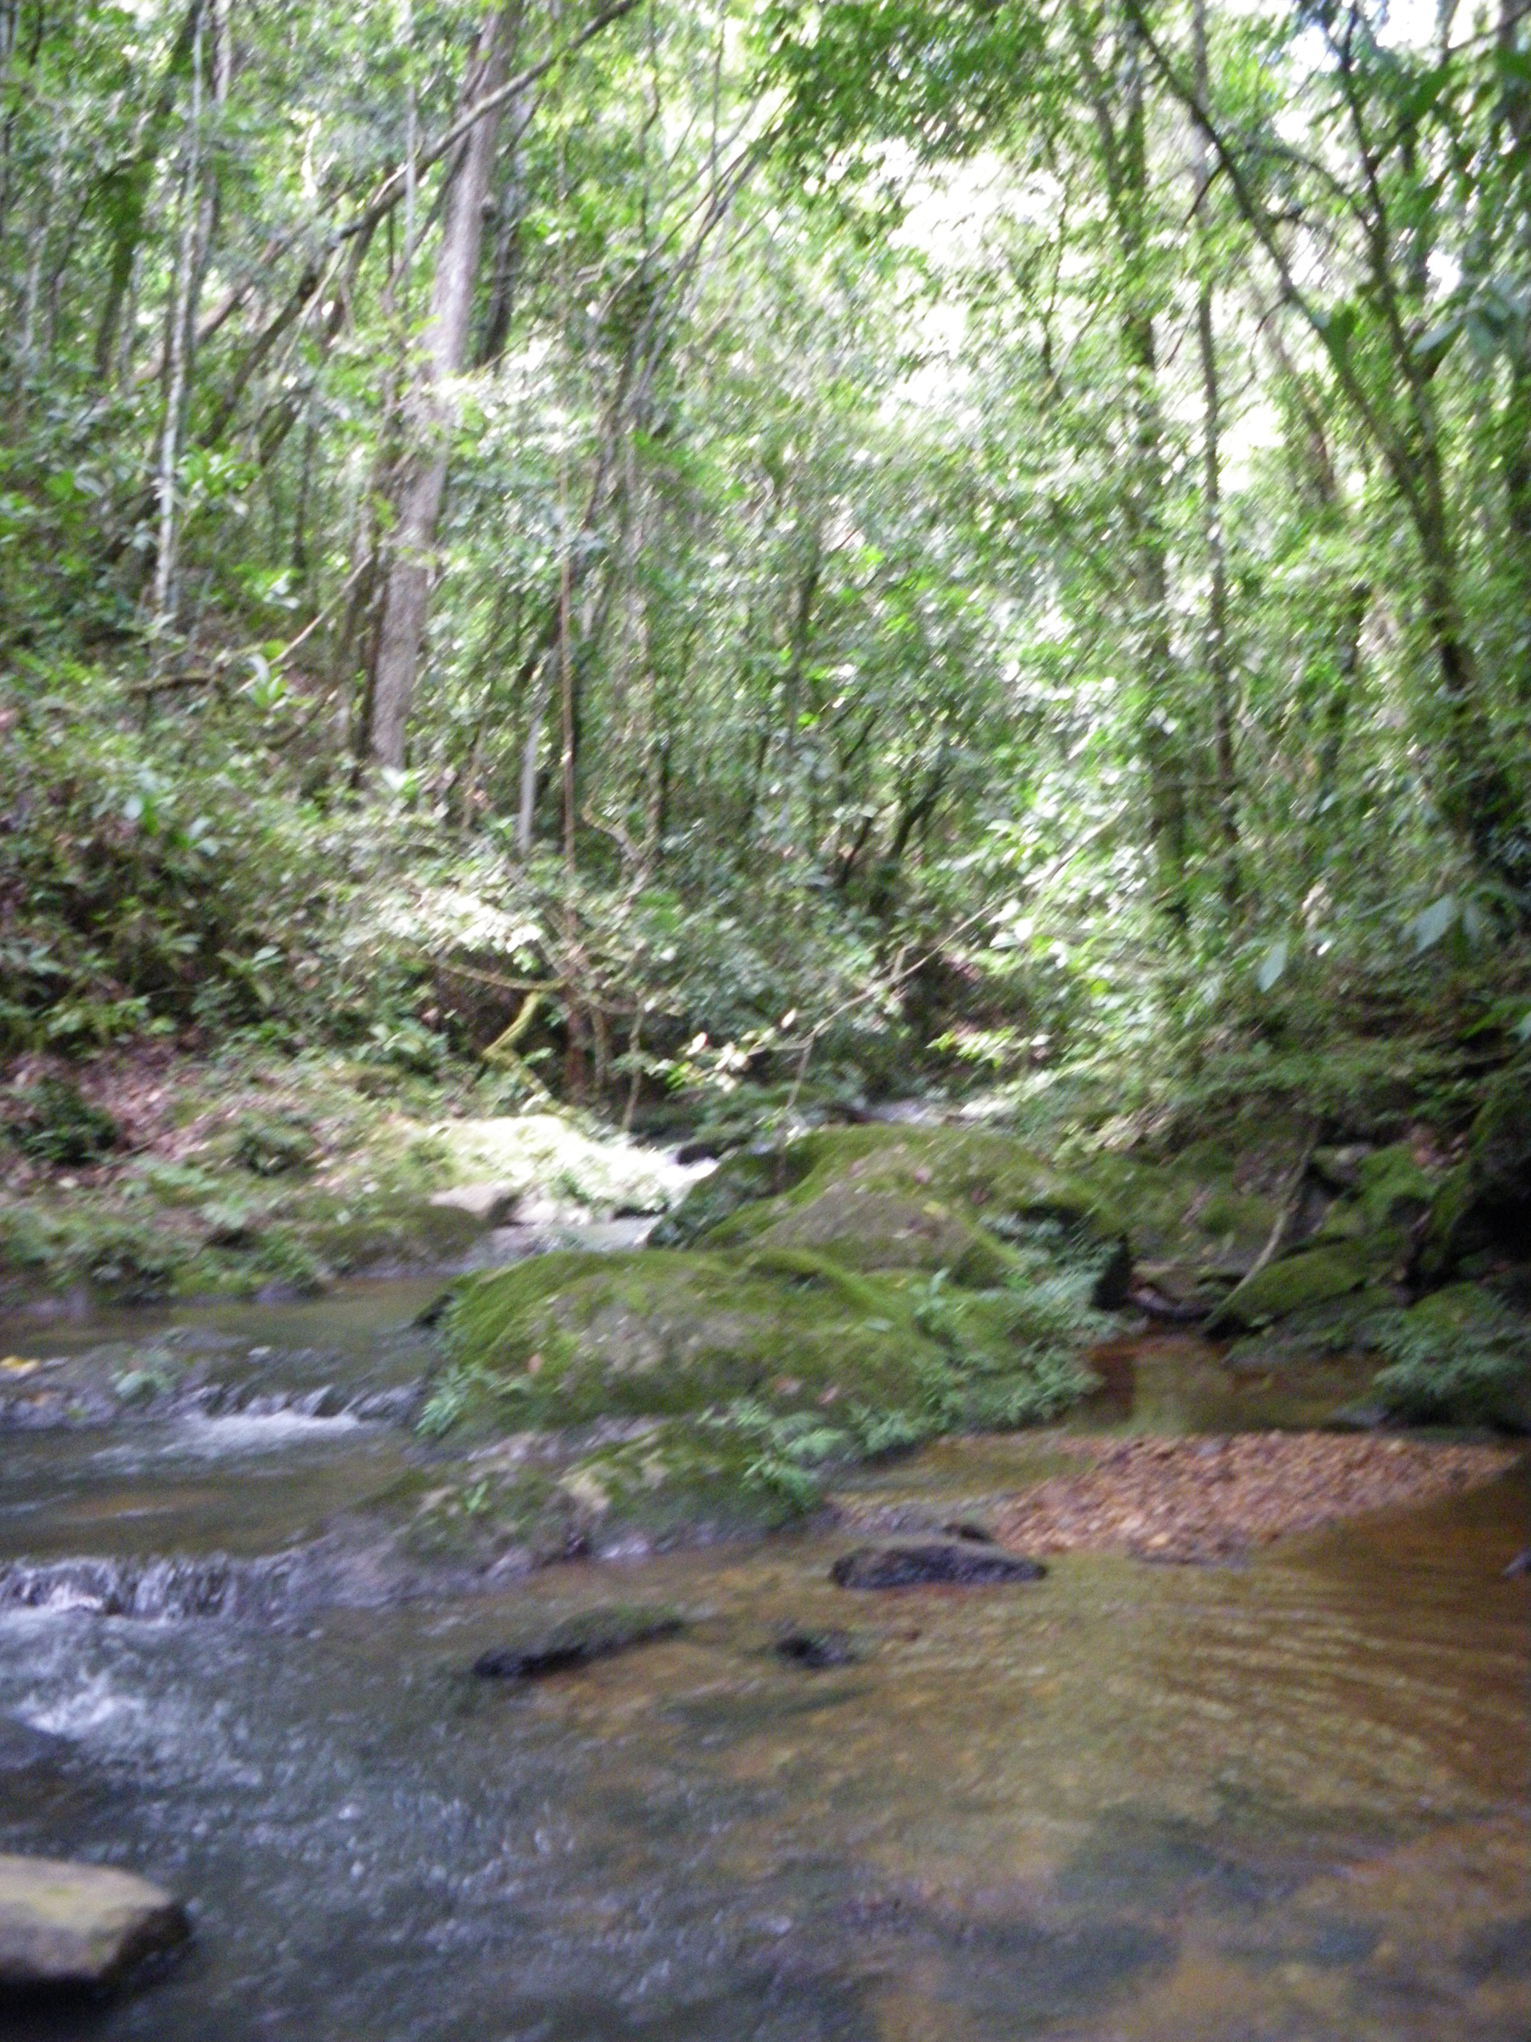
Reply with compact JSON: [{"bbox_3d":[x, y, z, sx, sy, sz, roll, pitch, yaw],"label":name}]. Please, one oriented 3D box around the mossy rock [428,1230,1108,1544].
[{"bbox_3d":[0.000,1.140,7.100,2.300,0.760,2.200,0,0,0],"label":"mossy rock"}]

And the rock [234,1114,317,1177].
[{"bbox_3d":[-2.700,0.720,11.700,0.450,0.320,0.400,0,0,0],"label":"rock"}]

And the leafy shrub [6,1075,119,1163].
[{"bbox_3d":[-3.700,0.550,11.200,0.580,0.450,0.520,0,0,0],"label":"leafy shrub"}]

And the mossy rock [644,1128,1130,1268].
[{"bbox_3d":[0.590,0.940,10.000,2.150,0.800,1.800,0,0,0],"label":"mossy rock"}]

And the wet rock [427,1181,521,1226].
[{"bbox_3d":[-1.570,1.020,11.400,0.470,0.220,0.380,0,0,0],"label":"wet rock"}]

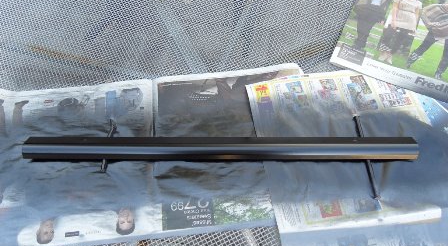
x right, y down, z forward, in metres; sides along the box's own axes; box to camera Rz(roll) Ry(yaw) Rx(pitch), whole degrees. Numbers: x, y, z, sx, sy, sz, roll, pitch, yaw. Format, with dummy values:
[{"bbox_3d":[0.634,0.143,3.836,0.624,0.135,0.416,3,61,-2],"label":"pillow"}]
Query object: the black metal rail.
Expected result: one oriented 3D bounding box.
[{"bbox_3d":[-0.005,0.037,0.569,0.612,0.018,0.038,0,62,1],"label":"black metal rail"}]

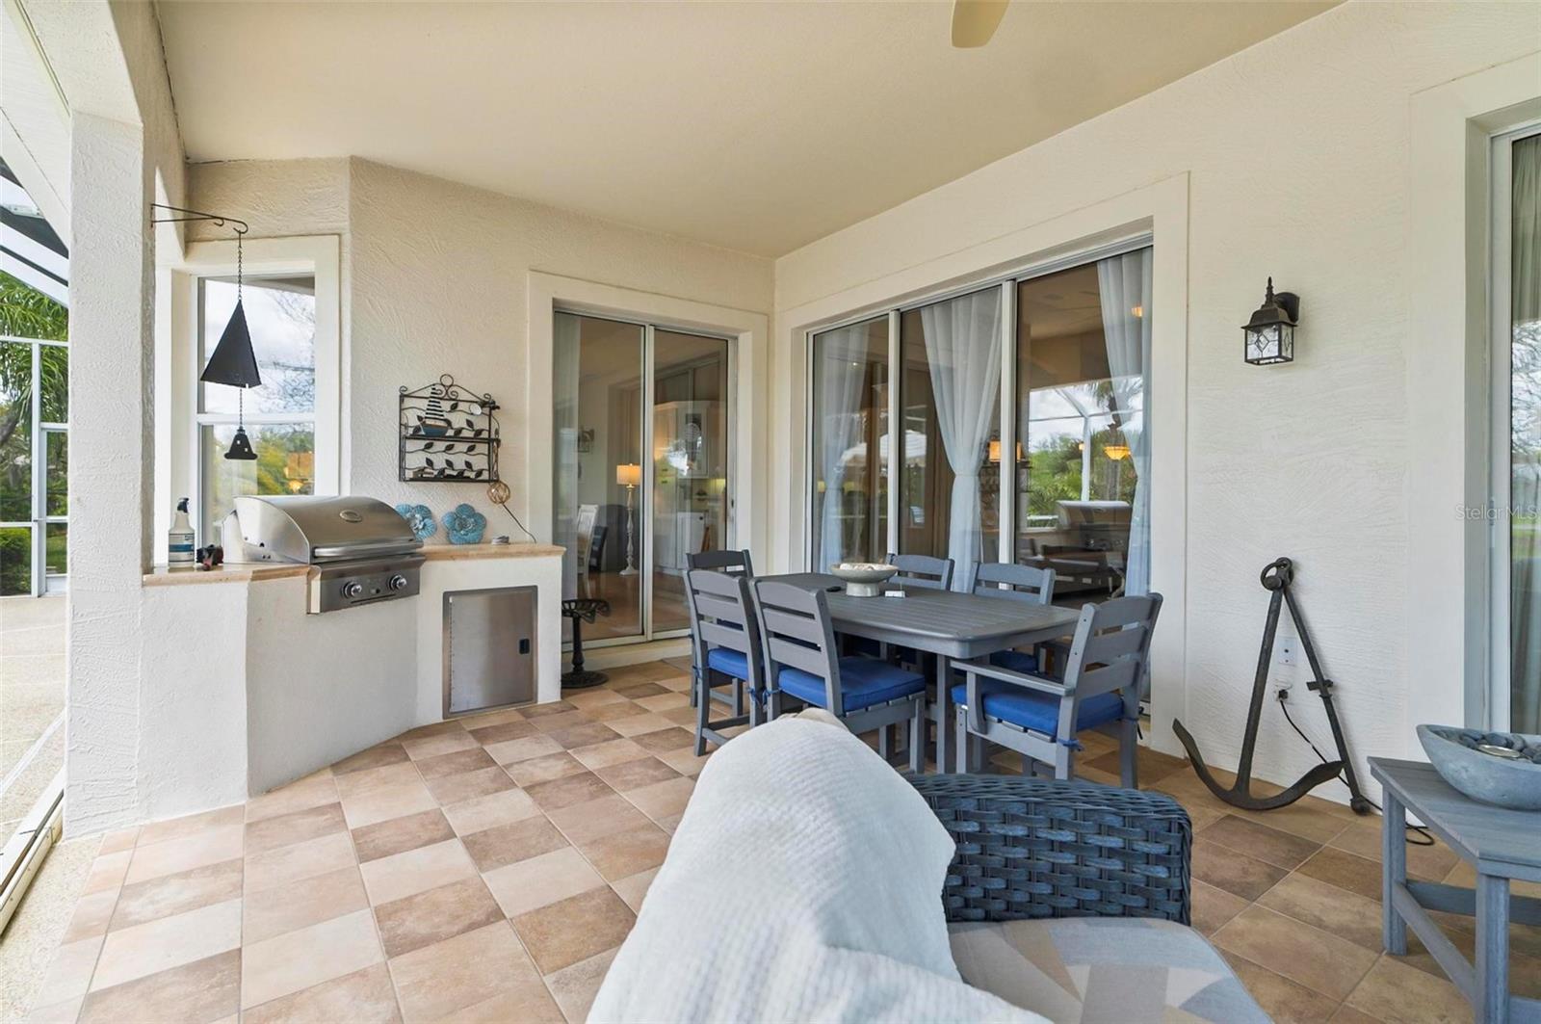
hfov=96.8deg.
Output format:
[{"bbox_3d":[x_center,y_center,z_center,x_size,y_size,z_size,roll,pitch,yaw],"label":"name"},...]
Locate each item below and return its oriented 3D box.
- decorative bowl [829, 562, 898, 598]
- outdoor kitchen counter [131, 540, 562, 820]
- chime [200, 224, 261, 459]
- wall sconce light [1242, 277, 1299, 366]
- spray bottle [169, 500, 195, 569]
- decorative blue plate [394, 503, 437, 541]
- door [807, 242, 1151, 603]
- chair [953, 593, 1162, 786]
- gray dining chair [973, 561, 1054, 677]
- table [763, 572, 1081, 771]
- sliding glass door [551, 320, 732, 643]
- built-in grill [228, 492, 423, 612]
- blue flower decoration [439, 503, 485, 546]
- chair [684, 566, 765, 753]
[{"bbox_3d":[0.481,0.358,3.586,0.350,0.135,0.350,0,1,0],"label":"decorative bowl"},{"bbox_3d":[-1.981,0.689,3.586,1.860,0.920,1.170,0,1,-37],"label":"outdoor kitchen counter"},{"bbox_3d":[-2.311,-0.736,2.968,0.210,1.023,0.200,0,1,-37],"label":"chime"},{"bbox_3d":[2.034,-0.770,2.775,0.215,0.346,0.145,0,0,-36],"label":"wall sconce light"},{"bbox_3d":[-2.350,0.082,2.734,0.095,0.280,0.085,0,0,37],"label":"spray bottle"},{"bbox_3d":[-2.201,0.075,4.240,0.250,0.250,0.060,0,-8,-35],"label":"decorative blue plate"},{"bbox_3d":[1.170,-0.193,4.502,0.130,2.420,2.740,0,0,-36],"label":"door"},{"bbox_3d":[1.056,0.729,2.542,0.570,0.910,0.590,0,1,-33],"label":"chair"},{"bbox_3d":[1.006,0.688,3.252,0.540,0.905,0.490,0,0,-36],"label":"gray dining chair"},{"bbox_3d":[0.405,0.770,3.214,1.000,0.740,1.920,0,0,-36],"label":"table"},{"bbox_3d":[-0.963,-0.200,5.360,1.660,2.430,0.110,0,0,-36],"label":"sliding glass door"},{"bbox_3d":[-2.181,0.184,3.356,0.580,0.510,0.620,1,1,15],"label":"built-in grill"},{"bbox_3d":[-1.913,0.075,4.267,0.265,0.258,0.075,0,1,-37],"label":"blue flower decoration"},{"bbox_3d":[-0.050,0.688,3.127,0.540,0.905,0.490,0,0,-36],"label":"chair"}]

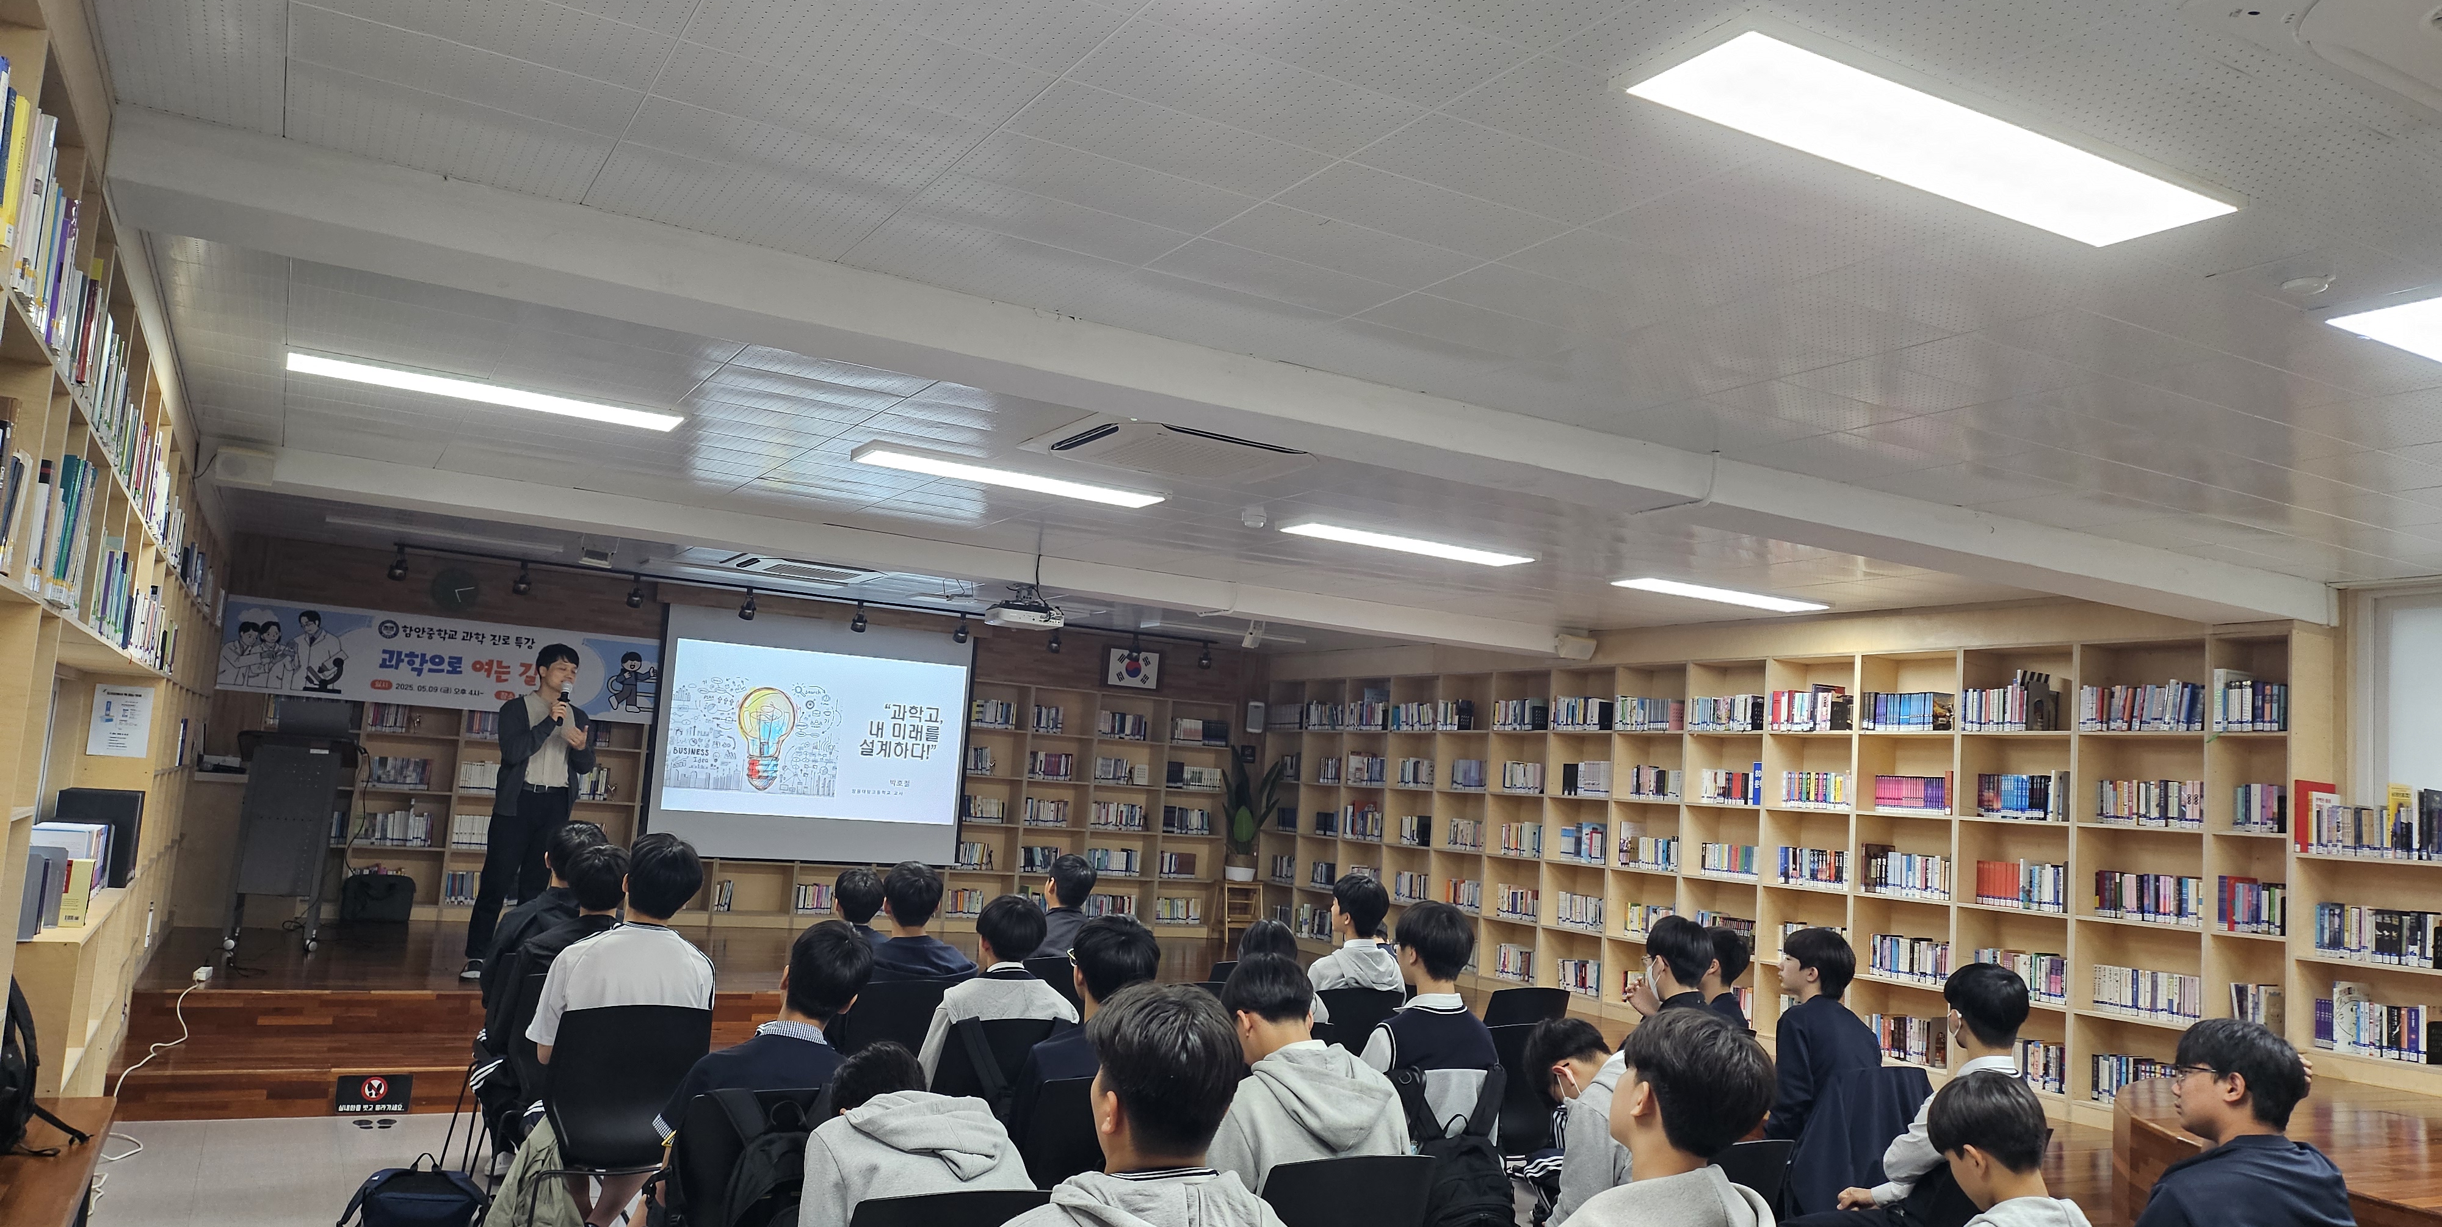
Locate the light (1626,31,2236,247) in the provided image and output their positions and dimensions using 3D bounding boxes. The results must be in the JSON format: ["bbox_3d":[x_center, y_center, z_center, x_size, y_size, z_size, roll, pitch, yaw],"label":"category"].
[{"bbox_3d":[1.283,-0.816,2.966,1.270,0.045,0.295,7,-7,-28],"label":"light"}]

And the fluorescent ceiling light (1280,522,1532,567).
[{"bbox_3d":[0.849,-0.324,7.555,1.230,0.050,0.280,7,-7,-29],"label":"fluorescent ceiling light"}]

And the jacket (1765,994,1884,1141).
[{"bbox_3d":[1.989,1.567,5.644,0.460,0.600,0.400,9,-7,-37],"label":"jacket"}]

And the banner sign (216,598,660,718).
[{"bbox_3d":[-4.945,0.325,10.870,2.560,0.560,0.020,7,-7,-29],"label":"banner sign"}]

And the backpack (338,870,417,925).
[{"bbox_3d":[-5.272,1.785,10.594,0.440,0.310,0.200,7,-7,-29],"label":"backpack"}]

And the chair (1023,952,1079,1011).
[{"bbox_3d":[-0.745,1.762,6.765,0.500,0.820,0.530,7,-7,-29],"label":"chair"}]

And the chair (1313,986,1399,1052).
[{"bbox_3d":[0.400,1.904,6.683,0.500,0.860,0.560,7,-7,-29],"label":"chair"}]

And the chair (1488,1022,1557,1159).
[{"bbox_3d":[0.914,1.872,6.020,0.500,0.860,0.560,7,-7,-29],"label":"chair"}]

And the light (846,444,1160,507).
[{"bbox_3d":[-0.819,-0.555,6.846,1.270,0.045,0.295,7,-7,-28],"label":"light"}]

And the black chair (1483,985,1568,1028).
[{"bbox_3d":[1.158,2.019,7.234,0.500,0.840,0.540,7,-7,-27],"label":"black chair"}]

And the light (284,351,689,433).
[{"bbox_3d":[-2.428,-0.755,5.650,1.230,0.050,0.280,7,-7,-29],"label":"light"}]

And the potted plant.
[{"bbox_3d":[0.265,1.621,13.597,0.500,1.060,0.460,4,-6,0],"label":"potted plant"}]

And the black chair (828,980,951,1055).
[{"bbox_3d":[-1.211,1.718,6.009,0.500,0.860,0.560,7,-7,-29],"label":"black chair"}]

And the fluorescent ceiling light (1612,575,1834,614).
[{"bbox_3d":[2.519,-0.112,8.466,1.230,0.050,0.280,7,-7,-29],"label":"fluorescent ceiling light"}]

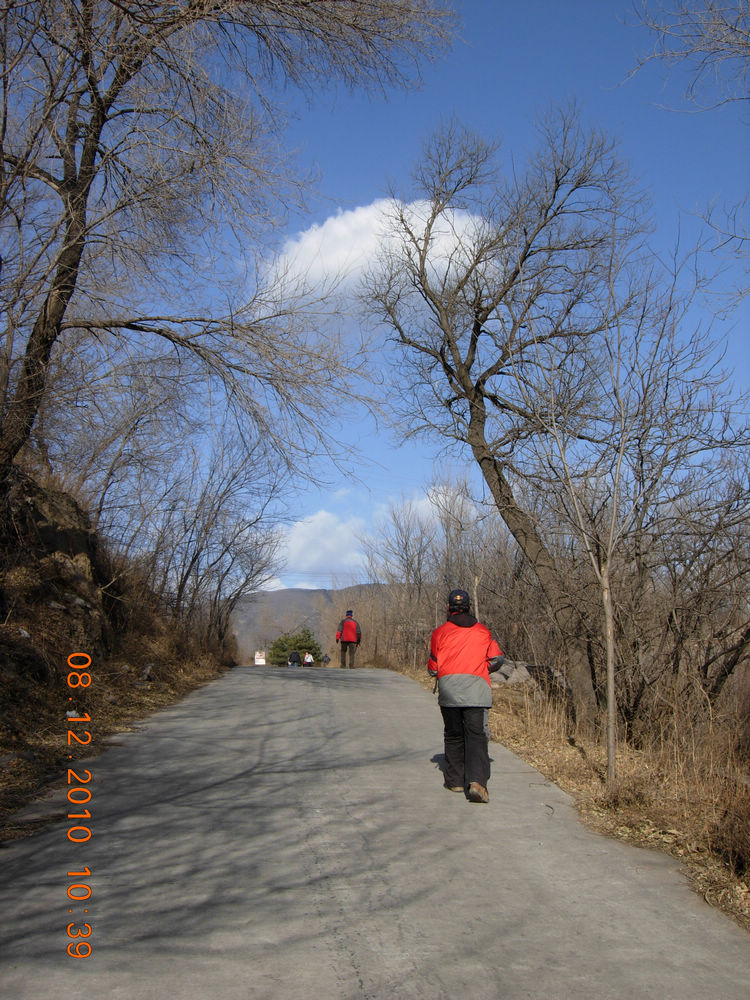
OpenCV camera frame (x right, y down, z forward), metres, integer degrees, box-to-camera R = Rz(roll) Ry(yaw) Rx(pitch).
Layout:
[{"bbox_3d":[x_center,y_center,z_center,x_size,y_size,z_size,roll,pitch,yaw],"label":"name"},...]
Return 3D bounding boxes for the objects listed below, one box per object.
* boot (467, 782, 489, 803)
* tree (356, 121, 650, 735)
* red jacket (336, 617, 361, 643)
[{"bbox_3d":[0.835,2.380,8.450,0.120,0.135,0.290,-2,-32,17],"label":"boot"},{"bbox_3d":[1.800,-1.300,14.100,3.900,8.600,3.700,0,-7,0],"label":"tree"},{"bbox_3d":[-0.780,3.860,30.900,0.700,0.770,0.360,0,-7,0],"label":"red jacket"}]

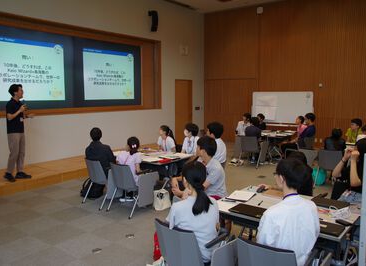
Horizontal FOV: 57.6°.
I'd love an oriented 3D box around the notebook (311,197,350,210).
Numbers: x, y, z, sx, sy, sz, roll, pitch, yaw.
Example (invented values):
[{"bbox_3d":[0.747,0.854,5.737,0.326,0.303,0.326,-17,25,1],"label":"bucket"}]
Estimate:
[{"bbox_3d":[1.408,0.667,3.184,0.215,0.025,0.305,-5,9,-36],"label":"notebook"}]

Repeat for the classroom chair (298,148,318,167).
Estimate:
[{"bbox_3d":[2.935,0.504,7.898,0.620,0.770,0.600,5,9,37],"label":"classroom chair"}]

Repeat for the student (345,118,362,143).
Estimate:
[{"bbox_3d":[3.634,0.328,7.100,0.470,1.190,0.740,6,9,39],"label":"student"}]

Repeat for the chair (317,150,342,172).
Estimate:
[{"bbox_3d":[2.953,0.675,6.463,0.590,0.770,0.630,5,9,37],"label":"chair"}]

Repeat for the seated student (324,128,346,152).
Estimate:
[{"bbox_3d":[3.007,0.476,6.525,0.440,1.150,0.660,4,8,33],"label":"seated student"}]

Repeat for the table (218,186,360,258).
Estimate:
[{"bbox_3d":[0.957,1.046,3.172,1.200,0.720,0.900,6,9,39],"label":"table"}]

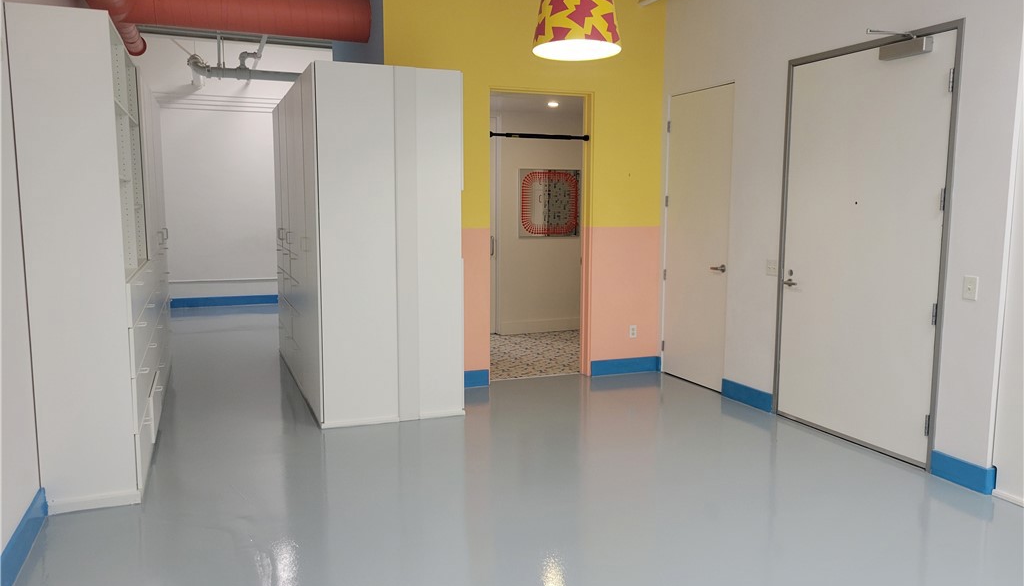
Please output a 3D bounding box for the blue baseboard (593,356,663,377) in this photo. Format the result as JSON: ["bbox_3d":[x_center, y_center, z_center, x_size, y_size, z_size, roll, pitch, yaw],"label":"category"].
[{"bbox_3d":[0.997,0.643,6.704,0.664,0.132,0.020,-2,7,-21],"label":"blue baseboard"}]

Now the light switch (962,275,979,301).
[{"bbox_3d":[2.377,-0.022,3.995,0.012,0.125,0.081,-2,7,-21],"label":"light switch"}]

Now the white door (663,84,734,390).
[{"bbox_3d":[1.509,-0.437,6.274,0.050,2.373,0.880,-2,7,-21],"label":"white door"}]

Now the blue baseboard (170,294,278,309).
[{"bbox_3d":[-4.075,0.125,10.931,1.435,0.128,0.020,-2,7,-21],"label":"blue baseboard"}]

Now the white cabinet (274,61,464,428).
[{"bbox_3d":[-1.365,-0.475,6.592,1.000,2.365,3.143,-2,7,-21],"label":"white cabinet"}]

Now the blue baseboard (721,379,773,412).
[{"bbox_3d":[1.753,0.759,5.737,0.020,0.135,0.550,-2,7,-21],"label":"blue baseboard"}]

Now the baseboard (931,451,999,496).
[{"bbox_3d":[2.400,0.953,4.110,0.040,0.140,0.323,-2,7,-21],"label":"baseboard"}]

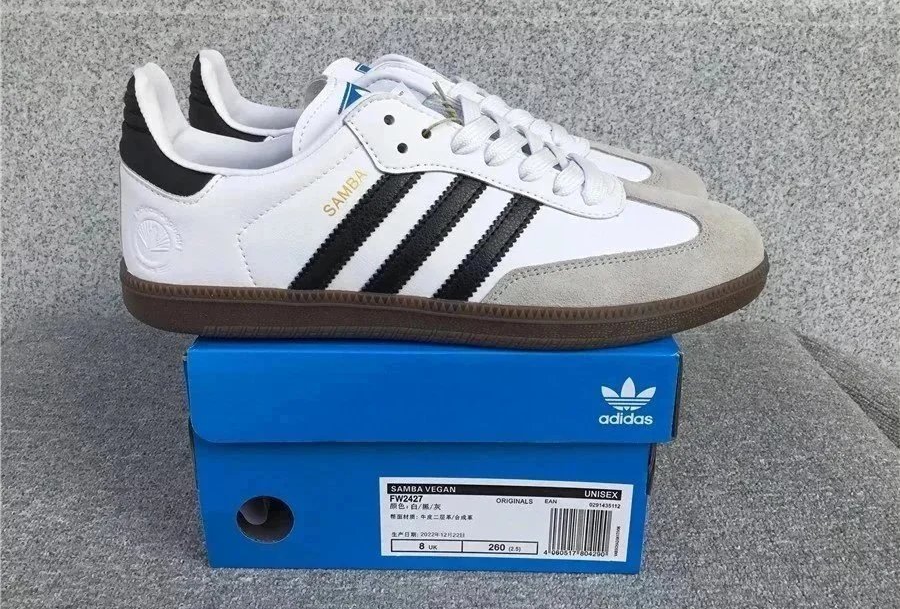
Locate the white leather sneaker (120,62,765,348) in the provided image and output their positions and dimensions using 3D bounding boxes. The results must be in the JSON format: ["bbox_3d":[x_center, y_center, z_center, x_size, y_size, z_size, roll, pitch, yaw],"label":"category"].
[{"bbox_3d":[-0.002,-0.049,0.348,0.290,0.109,0.102,-1,21,-1],"label":"white leather sneaker"}]

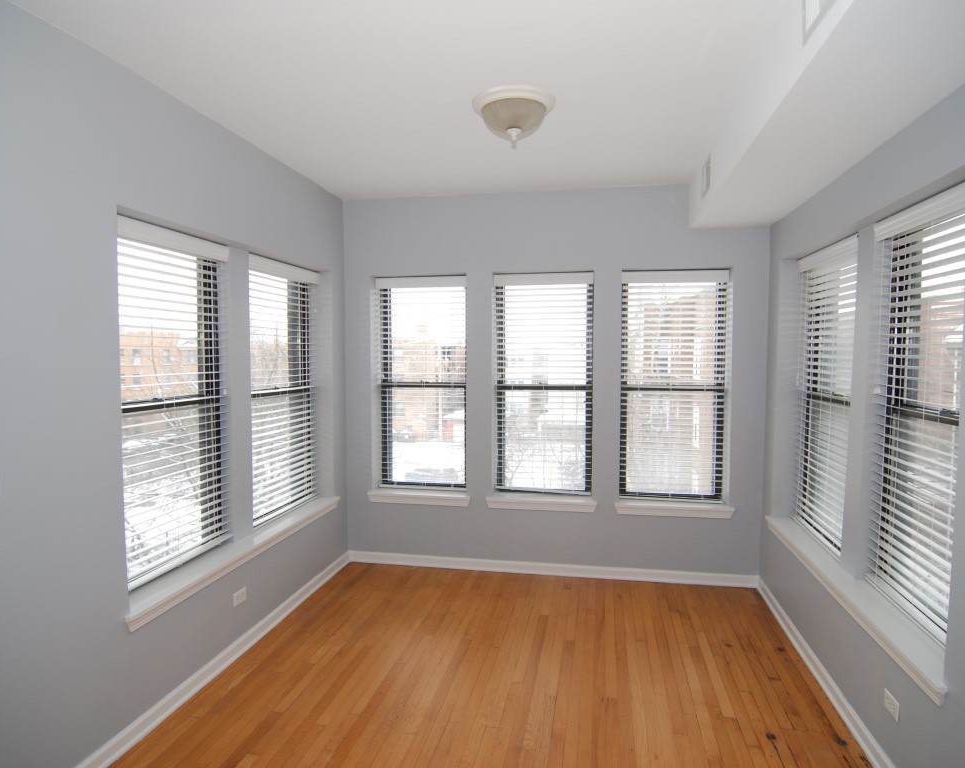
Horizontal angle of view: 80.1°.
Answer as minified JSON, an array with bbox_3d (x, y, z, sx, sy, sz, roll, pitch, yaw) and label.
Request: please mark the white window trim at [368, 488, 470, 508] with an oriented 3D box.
[{"bbox_3d":[-0.474,0.877,4.410,0.805,0.090,0.149,1,3,10],"label":"white window trim"}]

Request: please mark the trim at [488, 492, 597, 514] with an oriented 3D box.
[{"bbox_3d":[0.435,0.886,4.253,0.812,0.090,0.149,1,3,10],"label":"trim"}]

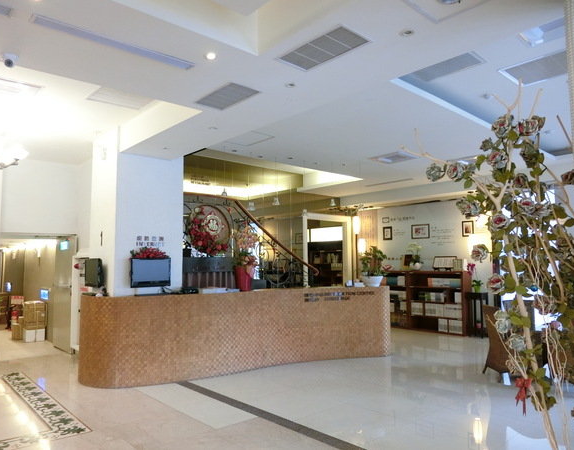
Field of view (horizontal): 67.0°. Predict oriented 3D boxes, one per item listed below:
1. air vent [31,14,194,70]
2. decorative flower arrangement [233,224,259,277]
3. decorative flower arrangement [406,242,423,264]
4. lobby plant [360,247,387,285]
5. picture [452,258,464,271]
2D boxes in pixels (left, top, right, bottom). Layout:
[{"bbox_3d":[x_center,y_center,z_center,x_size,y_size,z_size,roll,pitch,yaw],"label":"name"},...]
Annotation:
[{"bbox_3d":[-1.154,-1.253,3.010,1.080,0.040,0.115,4,-6,-41],"label":"air vent"},{"bbox_3d":[-0.598,0.371,6.350,0.380,0.740,0.360,-1,-4,0],"label":"decorative flower arrangement"},{"bbox_3d":[2.840,0.695,9.650,0.340,0.580,0.380,4,-6,-44],"label":"decorative flower arrangement"},{"bbox_3d":[1.421,0.682,7.120,0.450,0.660,0.430,-1,-5,11],"label":"lobby plant"},{"bbox_3d":[3.402,0.794,8.646,0.030,0.250,0.250,19,-17,-41],"label":"picture"}]

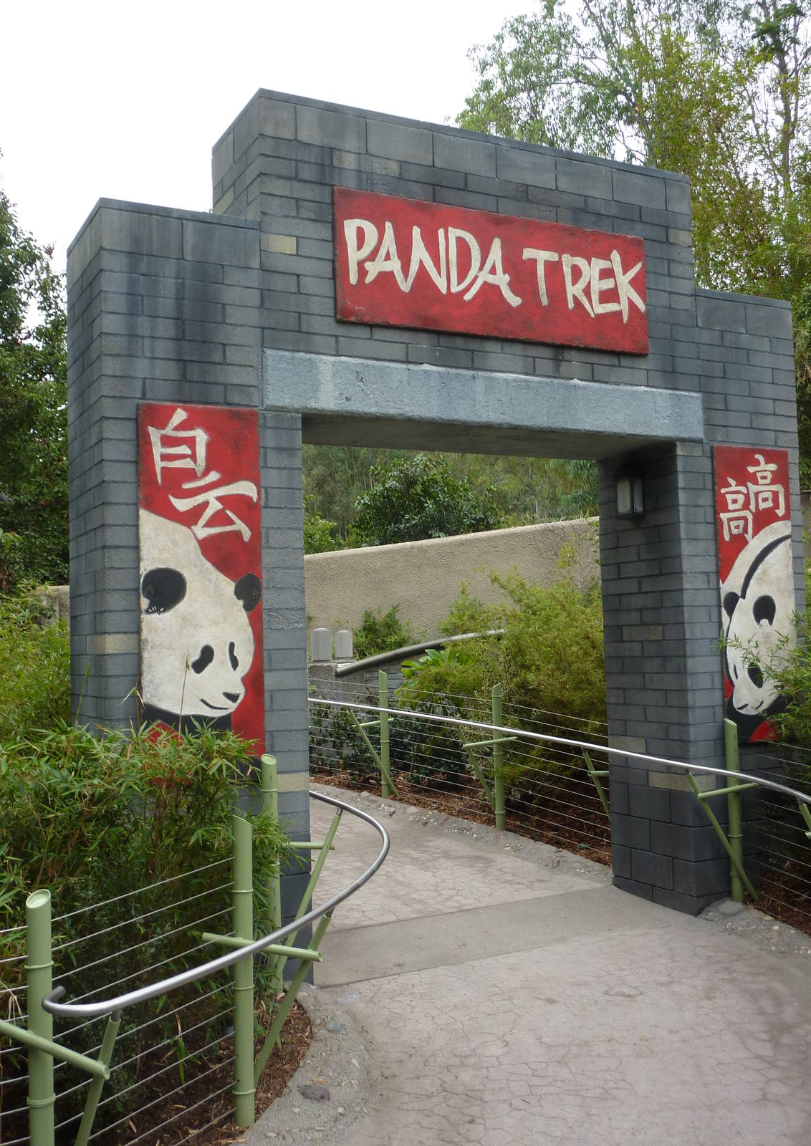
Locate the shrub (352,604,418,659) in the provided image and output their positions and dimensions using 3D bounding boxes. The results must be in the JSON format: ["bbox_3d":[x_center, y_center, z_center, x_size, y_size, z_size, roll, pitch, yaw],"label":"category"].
[{"bbox_3d":[-0.236,0.668,13.000,0.750,0.650,0.600,-2,-4,0],"label":"shrub"}]

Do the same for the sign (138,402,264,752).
[{"bbox_3d":[-0.980,0.105,5.605,0.610,1.830,0.050,0,-4,-27],"label":"sign"}]

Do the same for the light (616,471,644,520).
[{"bbox_3d":[1.426,-0.486,7.357,0.110,0.300,0.185,0,-4,-27],"label":"light"}]

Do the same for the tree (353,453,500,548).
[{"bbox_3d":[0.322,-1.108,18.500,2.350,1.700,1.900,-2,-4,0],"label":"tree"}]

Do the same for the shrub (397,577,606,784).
[{"bbox_3d":[0.894,0.940,10.100,1.950,1.850,1.600,-2,-4,0],"label":"shrub"}]

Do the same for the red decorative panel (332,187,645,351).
[{"bbox_3d":[0.538,-1.664,6.518,2.040,0.715,0.050,0,-4,-27],"label":"red decorative panel"}]

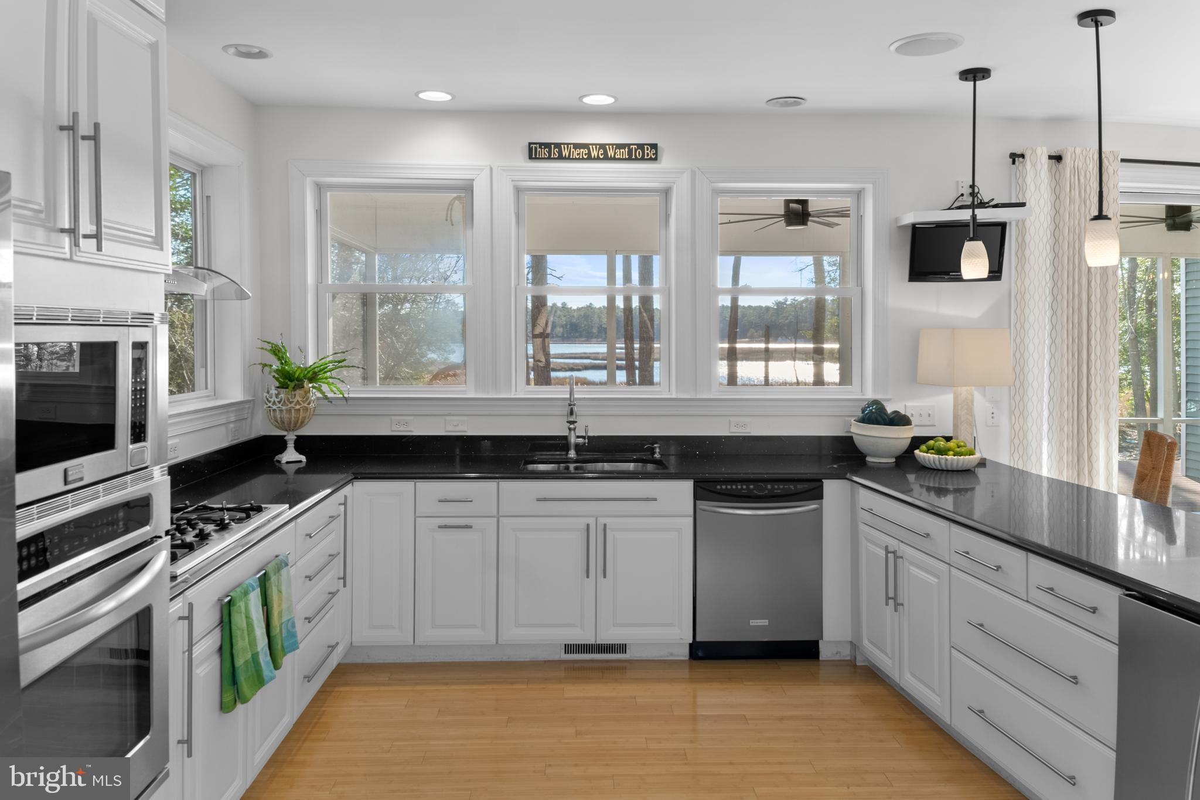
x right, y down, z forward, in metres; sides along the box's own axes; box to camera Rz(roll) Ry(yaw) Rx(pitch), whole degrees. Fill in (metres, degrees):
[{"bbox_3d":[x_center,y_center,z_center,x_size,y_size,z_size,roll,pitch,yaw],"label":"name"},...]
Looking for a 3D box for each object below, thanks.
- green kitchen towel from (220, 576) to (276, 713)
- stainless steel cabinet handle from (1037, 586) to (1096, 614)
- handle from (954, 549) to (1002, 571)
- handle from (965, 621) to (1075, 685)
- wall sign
[{"bbox_3d":[-1.042,0.726,2.470,0.065,0.315,0.330,0,2,-3],"label":"green kitchen towel"},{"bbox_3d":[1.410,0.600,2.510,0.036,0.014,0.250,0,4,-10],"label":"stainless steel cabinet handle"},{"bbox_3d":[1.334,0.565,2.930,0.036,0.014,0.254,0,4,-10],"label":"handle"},{"bbox_3d":[1.353,0.799,2.676,0.036,0.013,0.550,0,4,-7],"label":"handle"},{"bbox_3d":[-0.037,-1.325,4.445,0.700,0.090,0.020,0,3,-2],"label":"wall sign"}]

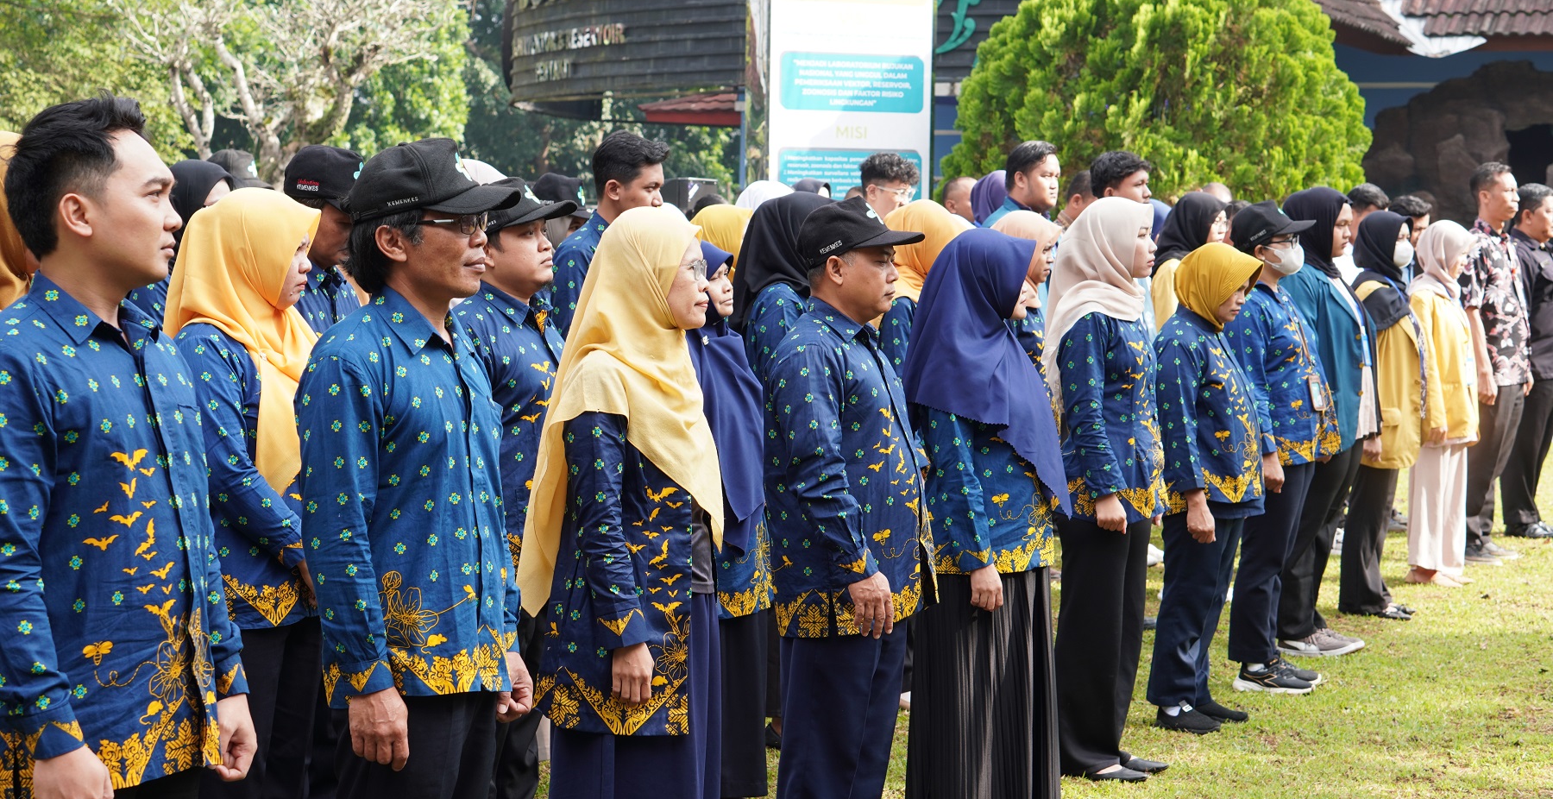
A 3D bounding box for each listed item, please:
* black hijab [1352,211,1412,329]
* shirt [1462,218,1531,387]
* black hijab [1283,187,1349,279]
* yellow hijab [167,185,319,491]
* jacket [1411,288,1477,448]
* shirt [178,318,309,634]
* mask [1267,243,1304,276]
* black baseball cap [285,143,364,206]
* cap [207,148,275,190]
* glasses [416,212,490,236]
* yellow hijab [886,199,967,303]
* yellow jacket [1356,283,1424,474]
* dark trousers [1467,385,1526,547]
[{"bbox_3d":[2.346,-0.504,12.550,0.270,0.470,0.310,2,4,24],"label":"black hijab"},{"bbox_3d":[3.189,-0.431,14.350,0.270,0.740,0.450,2,4,24],"label":"shirt"},{"bbox_3d":[1.901,-0.587,11.430,0.240,0.330,0.210,2,4,27],"label":"black hijab"},{"bbox_3d":[-1.144,-0.126,6.970,0.350,0.650,0.370,1,4,19],"label":"yellow hijab"},{"bbox_3d":[2.767,-0.139,13.450,0.280,0.660,0.440,2,4,23],"label":"jacket"},{"bbox_3d":[-1.121,0.149,6.850,0.270,0.660,0.420,2,4,22],"label":"shirt"},{"bbox_3d":[1.681,-0.461,10.630,0.100,0.115,0.140,2,4,25],"label":"mask"},{"bbox_3d":[-1.092,-0.542,7.900,0.260,0.150,0.180,9,6,13],"label":"black baseball cap"},{"bbox_3d":[-1.701,-0.719,10.200,0.260,0.140,0.180,2,4,27],"label":"cap"},{"bbox_3d":[-0.574,-0.295,5.460,0.145,0.045,0.140,2,4,18],"label":"glasses"},{"bbox_3d":[0.463,-0.431,10.070,0.290,0.400,0.290,2,4,20],"label":"yellow hijab"},{"bbox_3d":[2.389,-0.102,12.650,0.280,0.750,0.430,2,4,18],"label":"yellow jacket"},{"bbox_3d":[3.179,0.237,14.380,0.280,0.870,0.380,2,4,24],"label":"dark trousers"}]

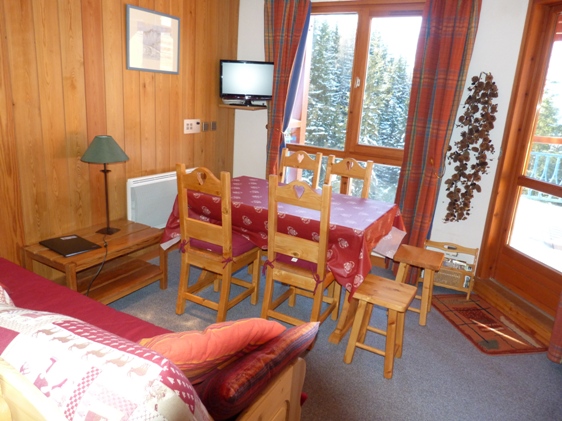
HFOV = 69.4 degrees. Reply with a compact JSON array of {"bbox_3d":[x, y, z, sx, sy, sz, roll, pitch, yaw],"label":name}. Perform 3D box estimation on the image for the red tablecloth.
[{"bbox_3d":[0.053,0.123,3.036,1.535,0.465,0.959,12,16,28],"label":"red tablecloth"}]

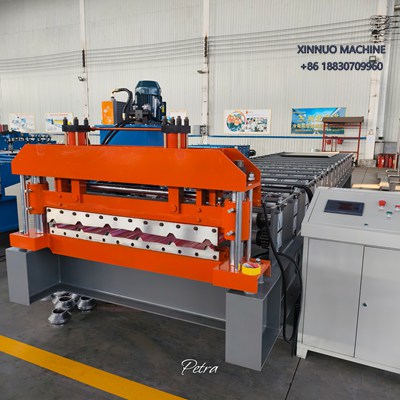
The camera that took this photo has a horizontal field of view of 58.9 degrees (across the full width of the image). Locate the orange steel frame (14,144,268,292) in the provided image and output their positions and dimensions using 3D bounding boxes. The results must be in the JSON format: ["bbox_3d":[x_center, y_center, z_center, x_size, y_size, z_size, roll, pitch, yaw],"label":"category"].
[{"bbox_3d":[-0.478,0.029,2.233,1.838,0.719,0.268,5,11,25],"label":"orange steel frame"}]

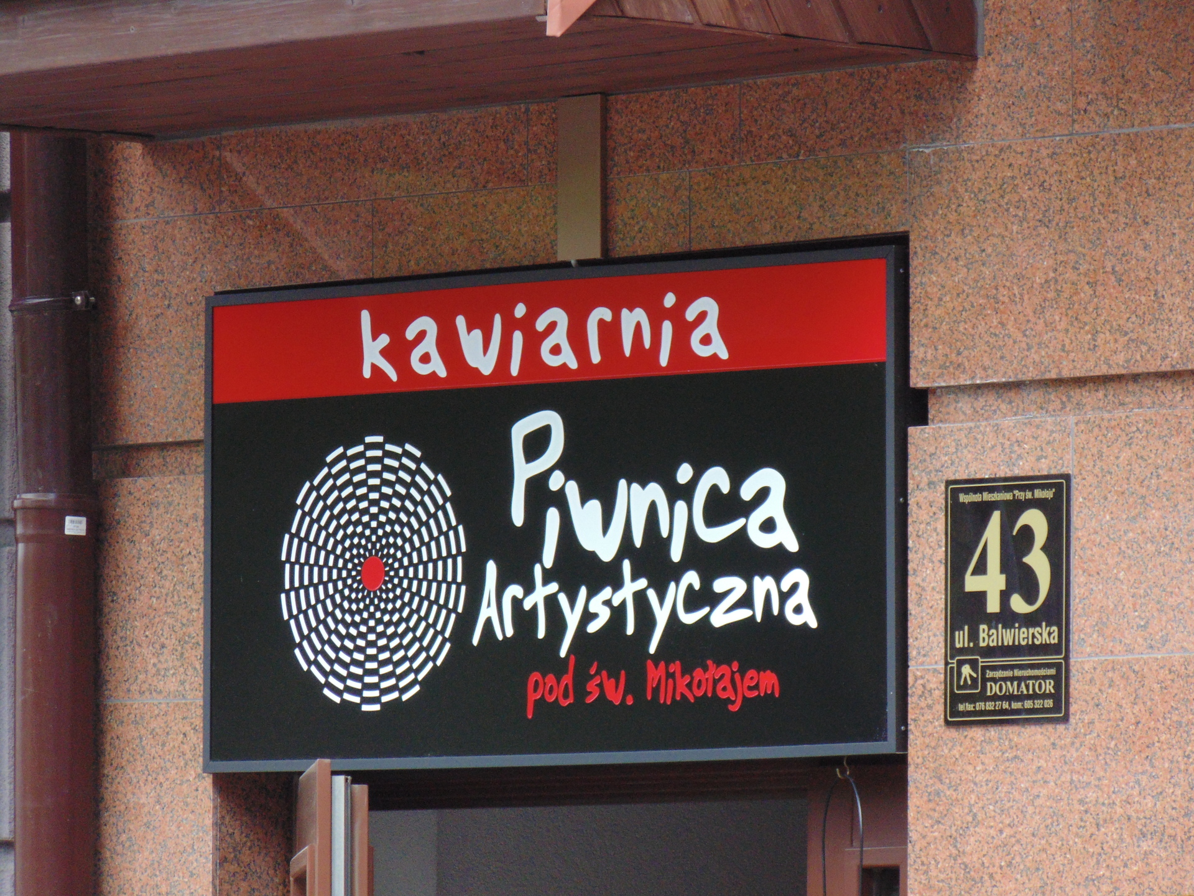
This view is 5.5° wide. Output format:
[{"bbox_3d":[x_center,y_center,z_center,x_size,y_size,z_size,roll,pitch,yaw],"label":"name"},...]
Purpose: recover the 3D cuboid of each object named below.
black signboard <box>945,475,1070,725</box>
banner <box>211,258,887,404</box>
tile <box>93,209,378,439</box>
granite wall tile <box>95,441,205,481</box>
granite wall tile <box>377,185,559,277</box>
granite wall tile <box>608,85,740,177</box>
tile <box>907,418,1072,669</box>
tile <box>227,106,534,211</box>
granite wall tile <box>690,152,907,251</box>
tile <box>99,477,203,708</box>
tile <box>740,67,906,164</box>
[{"bbox_3d":[0.523,0.192,15.600,0.012,0.309,0.228,3,-4,-42],"label":"black signboard"},{"bbox_3d":[-0.068,-0.151,16.254,0.020,0.131,1.328,3,-4,-42],"label":"banner"},{"bbox_3d":[-0.495,-0.165,16.782,0.030,0.306,0.615,3,-4,-42],"label":"tile"},{"bbox_3d":[-0.598,0.017,16.939,0.030,0.045,0.273,3,-4,-42],"label":"granite wall tile"},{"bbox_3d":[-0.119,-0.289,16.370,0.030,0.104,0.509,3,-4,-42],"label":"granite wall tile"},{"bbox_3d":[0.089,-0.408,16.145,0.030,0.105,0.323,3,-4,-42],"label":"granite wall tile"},{"bbox_3d":[0.508,0.122,15.651,0.030,0.306,0.299,3,-4,-42],"label":"tile"},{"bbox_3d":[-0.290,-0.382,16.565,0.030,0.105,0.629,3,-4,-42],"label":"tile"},{"bbox_3d":[0.270,-0.316,15.938,0.030,0.103,0.413,3,-4,-42],"label":"granite wall tile"},{"bbox_3d":[-0.598,0.192,16.878,0.030,0.308,0.266,3,-4,-42],"label":"tile"},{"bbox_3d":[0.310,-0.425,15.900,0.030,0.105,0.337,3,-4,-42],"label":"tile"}]

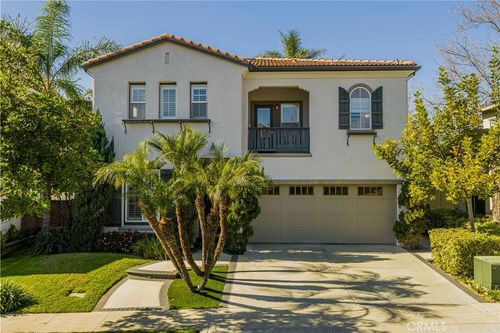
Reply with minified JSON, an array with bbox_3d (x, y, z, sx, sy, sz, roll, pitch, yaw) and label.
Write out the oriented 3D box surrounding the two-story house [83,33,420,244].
[{"bbox_3d":[0.160,-0.950,18.200,11.400,7.300,10.000,0,0,2],"label":"two-story house"}]

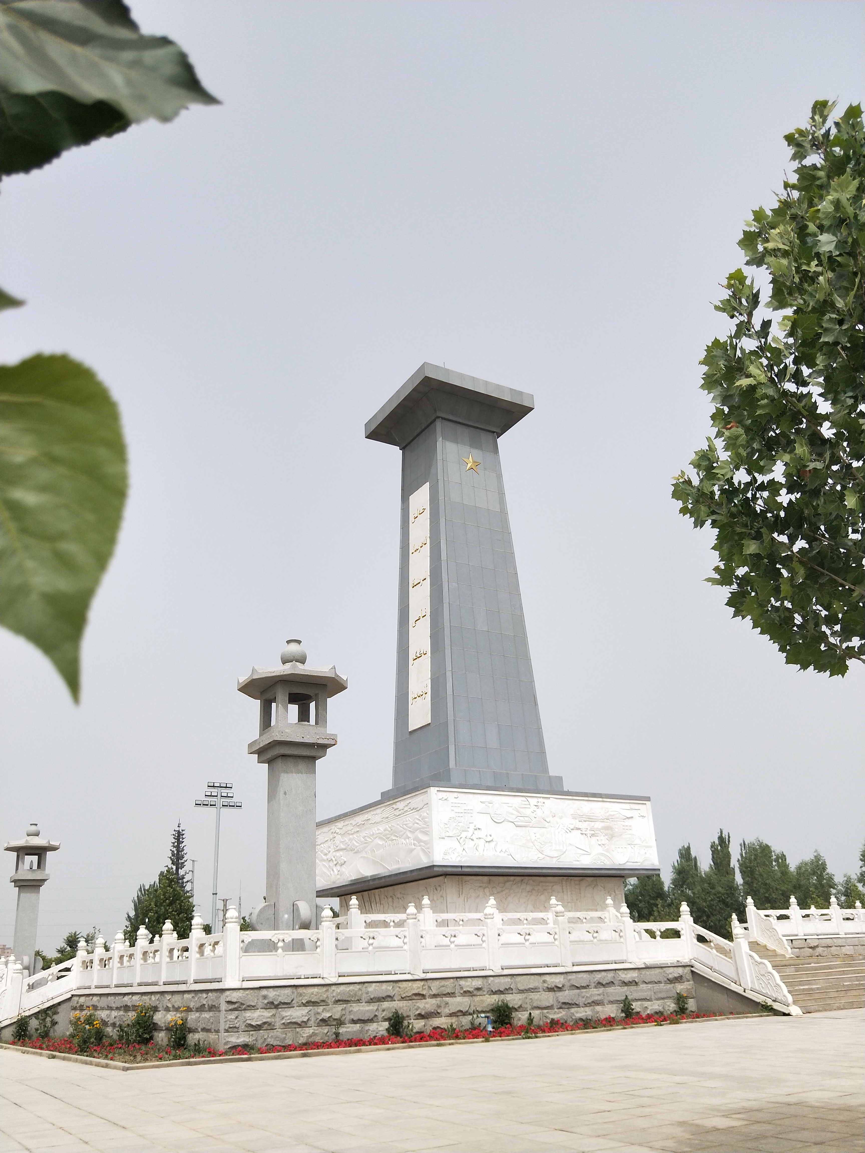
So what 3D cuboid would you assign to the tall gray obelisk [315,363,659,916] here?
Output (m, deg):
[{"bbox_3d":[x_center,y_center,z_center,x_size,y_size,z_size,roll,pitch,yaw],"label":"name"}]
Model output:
[{"bbox_3d":[1.531,3.471,43.034,11.584,28.851,11.584,11,-28,-29],"label":"tall gray obelisk"}]

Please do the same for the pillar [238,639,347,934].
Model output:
[{"bbox_3d":[-3.505,5.537,21.021,2.700,8.401,2.700,11,-28,-29],"label":"pillar"}]

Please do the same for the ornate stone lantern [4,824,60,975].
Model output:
[{"bbox_3d":[-20.947,17.398,44.014,2.700,8.366,2.700,11,-28,-29],"label":"ornate stone lantern"}]

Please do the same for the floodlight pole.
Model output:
[{"bbox_3d":[-18.197,26.093,70.537,4.200,17.264,0.800,11,-28,-29],"label":"floodlight pole"}]

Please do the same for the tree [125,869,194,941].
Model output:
[{"bbox_3d":[-18.492,24.345,56.721,4.700,8.403,4.700,11,-28,-29],"label":"tree"}]

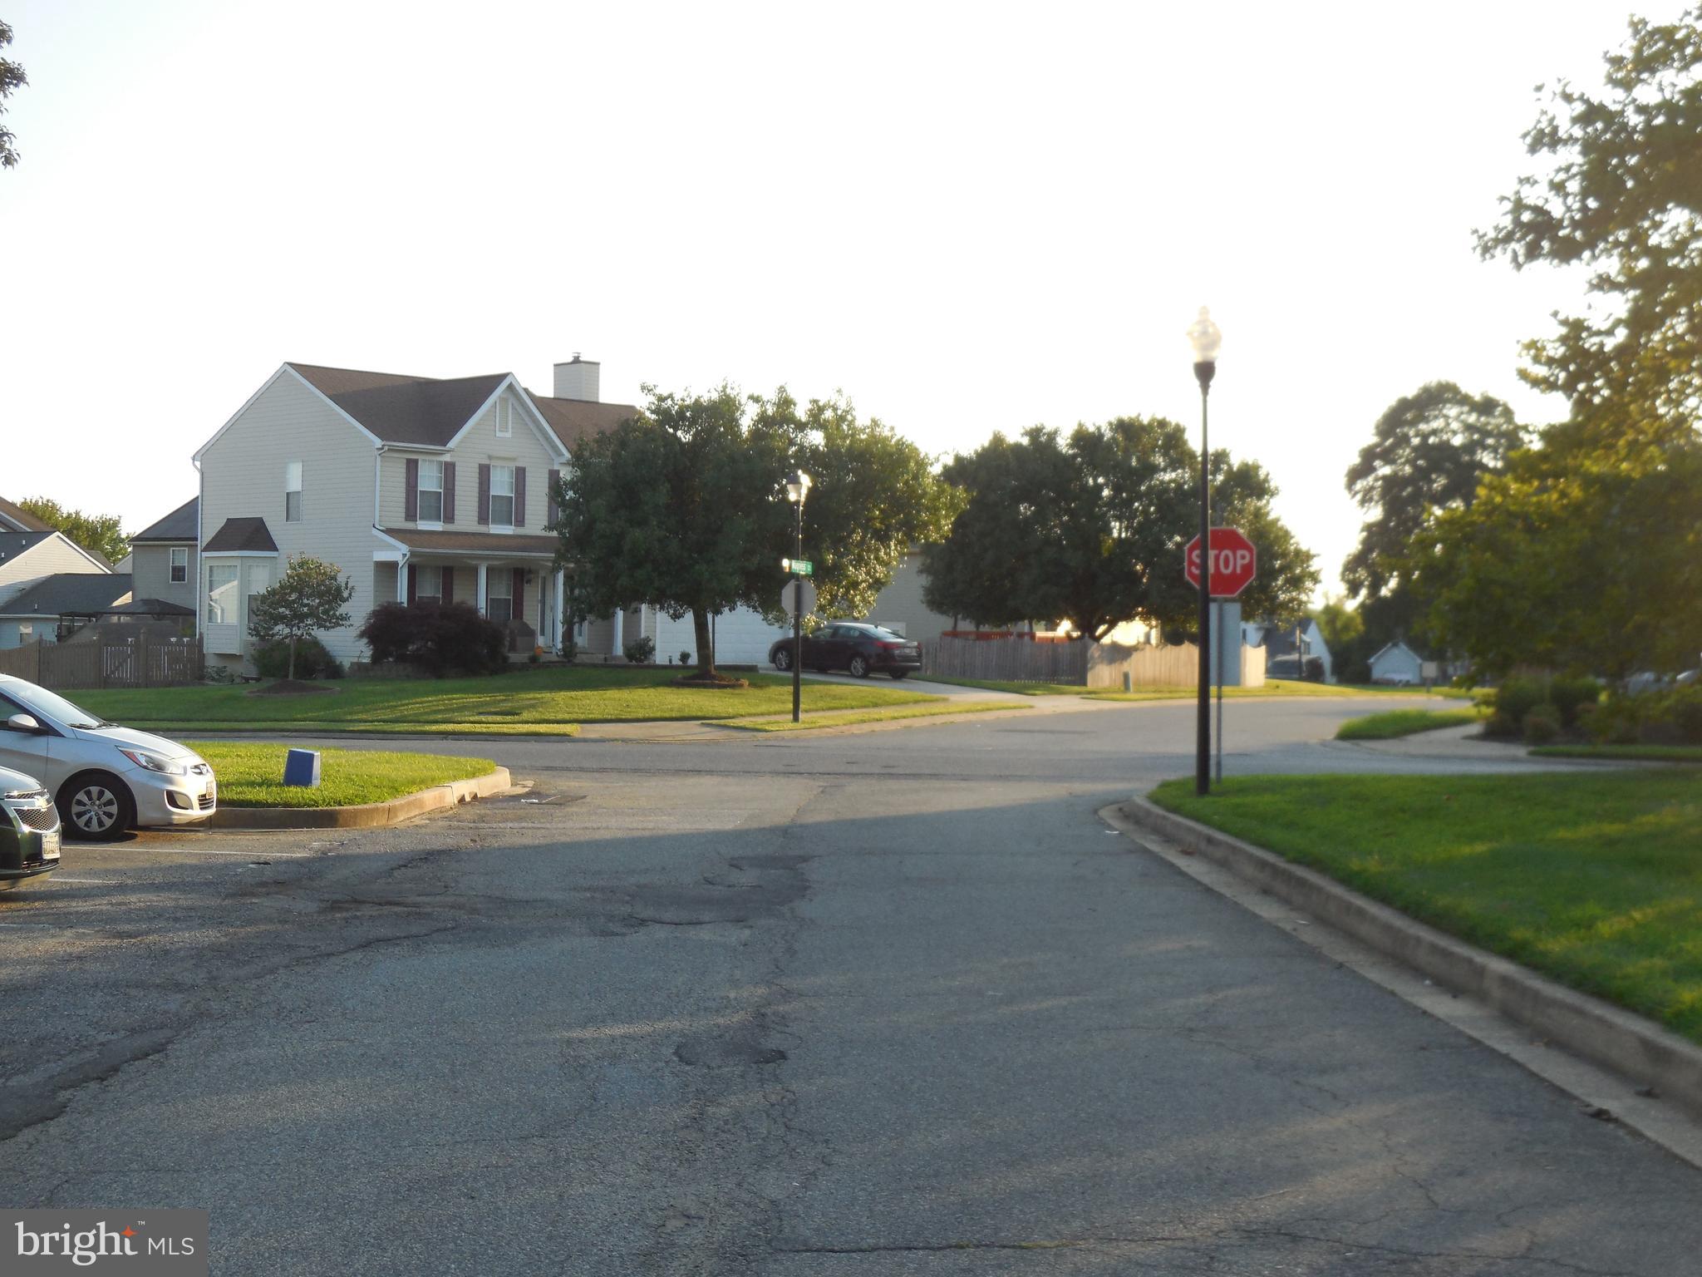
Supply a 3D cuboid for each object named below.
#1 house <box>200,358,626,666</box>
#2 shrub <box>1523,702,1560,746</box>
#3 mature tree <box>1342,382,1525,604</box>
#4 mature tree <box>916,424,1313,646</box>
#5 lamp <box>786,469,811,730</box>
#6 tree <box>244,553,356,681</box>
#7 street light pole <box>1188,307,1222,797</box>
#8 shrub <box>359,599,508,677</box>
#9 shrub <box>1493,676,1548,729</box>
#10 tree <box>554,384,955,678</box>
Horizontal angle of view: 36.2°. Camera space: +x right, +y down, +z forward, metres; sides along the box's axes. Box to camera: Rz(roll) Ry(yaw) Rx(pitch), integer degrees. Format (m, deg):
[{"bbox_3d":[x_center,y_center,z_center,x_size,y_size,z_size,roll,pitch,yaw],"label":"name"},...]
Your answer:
[{"bbox_3d":[-10.000,-3.650,73.000,9.100,9.000,14.300,0,0,41],"label":"house"},{"bbox_3d":[10.268,1.264,38.700,0.580,0.650,0.580,0,0,0],"label":"shrub"},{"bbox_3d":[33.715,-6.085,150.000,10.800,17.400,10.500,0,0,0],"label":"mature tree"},{"bbox_3d":[9.356,-3.111,91.000,13.600,9.200,12.300,0,0,6],"label":"mature tree"},{"bbox_3d":[-1.092,-0.863,54.200,0.500,5.280,0.500,0,0,-1],"label":"lamp"},{"bbox_3d":[-13.309,-0.514,63.000,2.600,3.070,2.500,0,0,-12],"label":"tree"},{"bbox_3d":[3.572,-0.879,26.300,0.360,4.920,0.360,0,0,0],"label":"street light pole"},{"bbox_3d":[-10.094,0.000,63.000,3.550,1.850,3.200,0,0,0],"label":"shrub"},{"bbox_3d":[11.958,1.151,46.500,0.980,0.970,0.950,0,0,14],"label":"shrub"},{"bbox_3d":[-2.368,-2.645,64.000,9.800,7.200,8.800,0,0,0],"label":"tree"}]

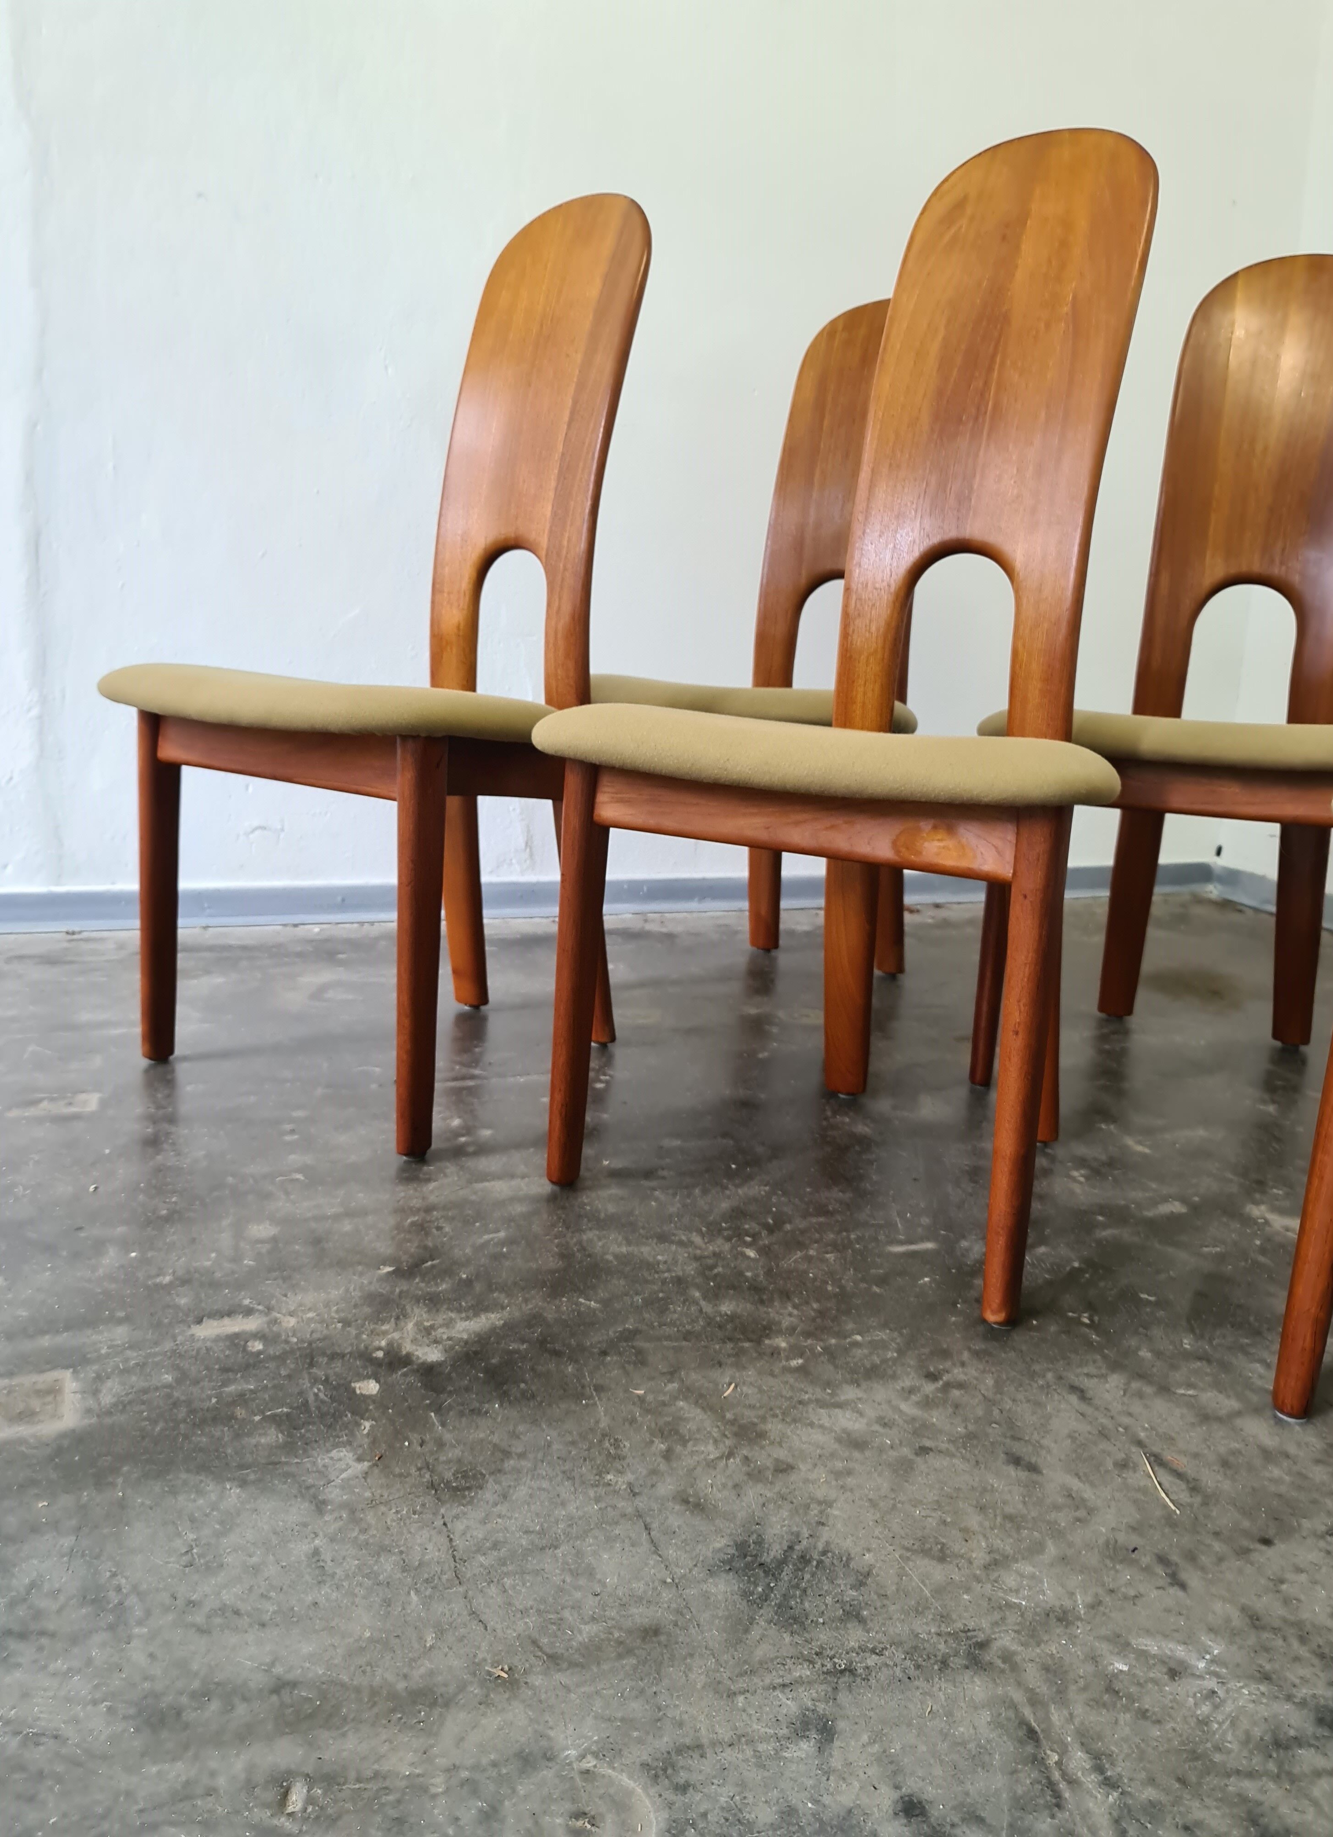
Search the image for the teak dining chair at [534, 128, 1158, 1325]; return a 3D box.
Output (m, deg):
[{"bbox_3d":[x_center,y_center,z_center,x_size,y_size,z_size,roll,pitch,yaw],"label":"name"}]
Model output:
[{"bbox_3d":[0.209,-0.245,1.214,0.495,1.030,0.567,10,14,32],"label":"teak dining chair"}]

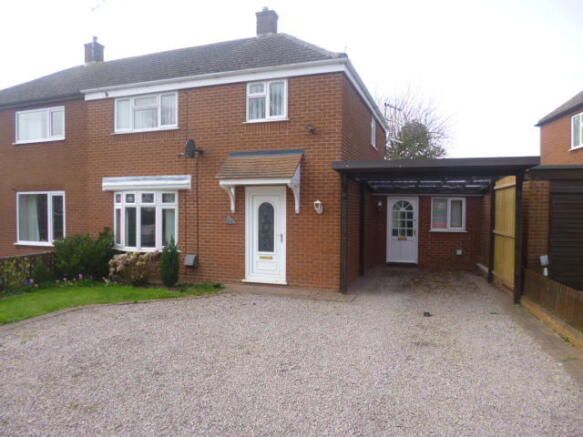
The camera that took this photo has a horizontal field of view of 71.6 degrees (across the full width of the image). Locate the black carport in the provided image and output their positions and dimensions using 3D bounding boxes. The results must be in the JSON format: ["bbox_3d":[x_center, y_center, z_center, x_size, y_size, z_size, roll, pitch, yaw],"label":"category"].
[{"bbox_3d":[3.350,0.215,9.988,3.700,2.650,5.000,0,-1,18],"label":"black carport"}]

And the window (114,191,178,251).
[{"bbox_3d":[-3.635,0.058,9.837,1.870,1.430,0.330,0,-1,18],"label":"window"}]

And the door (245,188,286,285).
[{"bbox_3d":[-0.576,0.358,9.013,0.980,2.130,0.100,0,-1,18],"label":"door"}]

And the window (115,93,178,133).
[{"bbox_3d":[-3.617,-2.594,10.014,1.870,0.900,0.110,0,-1,18],"label":"window"}]

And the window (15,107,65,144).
[{"bbox_3d":[-7.146,-2.631,11.495,1.900,0.920,0.100,1,2,20],"label":"window"}]

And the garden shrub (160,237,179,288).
[{"bbox_3d":[-2.826,1.019,9.362,0.430,1.120,0.430,1,2,20],"label":"garden shrub"}]

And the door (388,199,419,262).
[{"bbox_3d":[3.383,0.355,12.261,0.950,2.030,0.100,1,2,20],"label":"door"}]

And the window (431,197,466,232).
[{"bbox_3d":[4.599,-0.102,11.815,0.970,1.000,0.100,1,2,20],"label":"window"}]

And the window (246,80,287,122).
[{"bbox_3d":[-0.571,-2.653,9.162,1.010,0.910,0.100,1,2,20],"label":"window"}]

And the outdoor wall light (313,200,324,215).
[{"bbox_3d":[0.581,-0.232,8.539,0.150,0.280,0.220,0,-1,18],"label":"outdoor wall light"}]

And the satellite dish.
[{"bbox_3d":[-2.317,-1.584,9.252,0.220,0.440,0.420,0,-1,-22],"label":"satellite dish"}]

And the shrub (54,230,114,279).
[{"bbox_3d":[-5.235,0.923,10.219,1.420,1.200,1.120,1,2,20],"label":"shrub"}]

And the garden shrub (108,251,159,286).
[{"bbox_3d":[-3.673,1.140,9.456,1.200,0.760,0.780,0,-1,18],"label":"garden shrub"}]

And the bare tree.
[{"bbox_3d":[8.228,-3.801,26.905,4.900,9.430,4.700,1,2,20],"label":"bare tree"}]

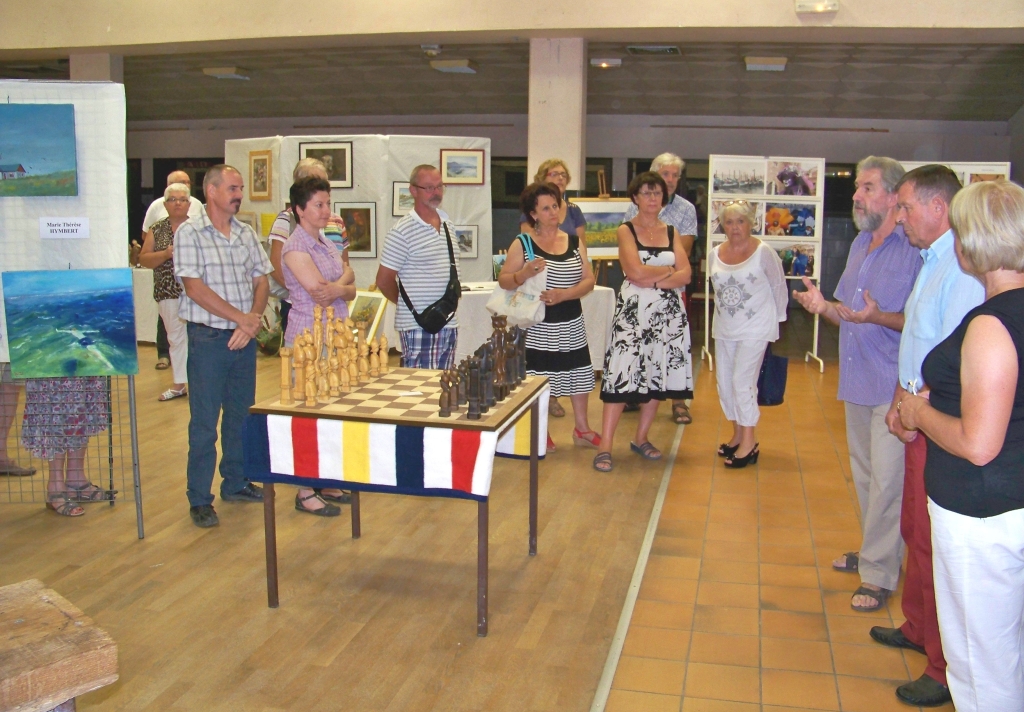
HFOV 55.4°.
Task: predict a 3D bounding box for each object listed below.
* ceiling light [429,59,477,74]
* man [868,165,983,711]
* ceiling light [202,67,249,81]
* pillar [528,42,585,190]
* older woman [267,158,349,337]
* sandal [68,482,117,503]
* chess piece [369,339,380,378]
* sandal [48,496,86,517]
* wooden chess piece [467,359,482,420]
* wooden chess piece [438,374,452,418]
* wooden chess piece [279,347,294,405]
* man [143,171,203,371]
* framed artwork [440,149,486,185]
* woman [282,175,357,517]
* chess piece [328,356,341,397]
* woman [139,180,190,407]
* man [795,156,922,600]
[{"bbox_3d":[-0.612,-2.980,10.048,0.440,0.130,0.400,3,10,13],"label":"ceiling light"},{"bbox_3d":[1.318,0.240,3.049,0.390,1.690,0.490,2,10,10],"label":"man"},{"bbox_3d":[-2.960,-2.940,10.100,0.400,0.080,0.330,3,10,13],"label":"ceiling light"},{"bbox_3d":[0.446,-1.555,9.655,0.520,3.040,0.280,3,10,13],"label":"pillar"},{"bbox_3d":[-1.065,-0.199,5.244,0.480,1.690,0.330,-5,11,-30],"label":"older woman"},{"bbox_3d":[-2.145,0.699,4.980,0.255,0.090,0.095,2,10,9],"label":"sandal"},{"bbox_3d":[-0.571,0.004,4.065,0.041,0.160,0.040,3,10,13],"label":"chess piece"},{"bbox_3d":[-2.177,0.734,4.760,0.240,0.090,0.095,6,12,29],"label":"sandal"},{"bbox_3d":[-0.133,0.116,3.464,0.048,0.210,0.048,3,10,13],"label":"wooden chess piece"},{"bbox_3d":[-0.231,0.129,3.375,0.041,0.160,0.040,3,10,13],"label":"wooden chess piece"},{"bbox_3d":[-0.814,0.077,3.509,0.046,0.200,0.046,3,10,13],"label":"wooden chess piece"},{"bbox_3d":[-3.012,-0.763,8.647,0.520,1.740,0.360,-3,10,-20],"label":"man"},{"bbox_3d":[-0.449,-1.733,8.950,0.420,0.335,0.025,-1,10,-10],"label":"framed artwork"},{"bbox_3d":[-0.959,-0.060,4.828,0.340,1.650,0.440,5,11,27],"label":"woman"},{"bbox_3d":[-0.669,0.070,3.678,0.041,0.160,0.040,3,10,13],"label":"chess piece"},{"bbox_3d":[-2.605,-0.520,7.521,0.480,1.640,0.360,0,9,-4],"label":"woman"},{"bbox_3d":[1.330,0.078,3.714,0.520,1.700,0.540,-5,12,-31],"label":"man"}]

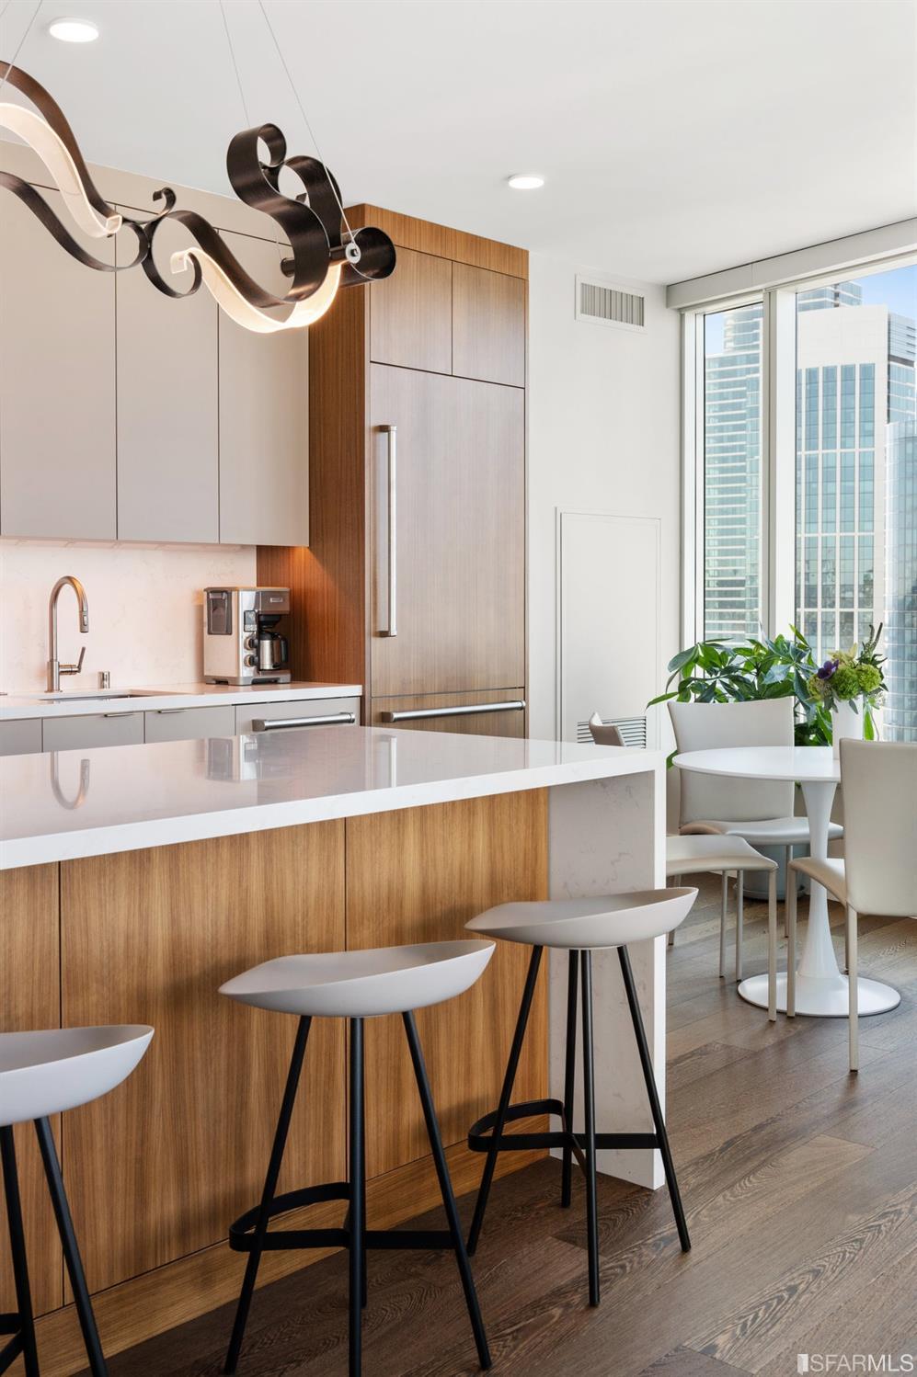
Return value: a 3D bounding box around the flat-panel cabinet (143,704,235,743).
[{"bbox_3d":[-1.144,0.430,5.131,0.600,0.750,0.385,3,4,43],"label":"flat-panel cabinet"}]

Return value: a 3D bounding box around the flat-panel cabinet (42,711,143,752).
[{"bbox_3d":[-1.405,0.447,4.851,0.600,0.750,0.382,3,4,43],"label":"flat-panel cabinet"}]

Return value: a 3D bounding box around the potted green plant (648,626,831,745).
[{"bbox_3d":[1.202,0.298,5.766,0.750,1.120,0.720,3,4,43],"label":"potted green plant"}]

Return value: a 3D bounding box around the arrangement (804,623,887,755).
[{"bbox_3d":[1.195,0.012,4.360,0.250,0.410,0.250,3,4,43],"label":"arrangement"}]

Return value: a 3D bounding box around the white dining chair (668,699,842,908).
[{"bbox_3d":[1.012,0.481,4.845,0.470,0.860,0.520,-1,3,-12],"label":"white dining chair"}]

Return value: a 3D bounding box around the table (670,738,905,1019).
[{"bbox_3d":[1.108,0.580,4.329,0.900,0.720,0.900,0,3,0],"label":"table"}]

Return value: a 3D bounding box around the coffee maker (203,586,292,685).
[{"bbox_3d":[-0.844,-0.215,5.761,0.235,0.380,0.360,-2,4,-32],"label":"coffee maker"}]

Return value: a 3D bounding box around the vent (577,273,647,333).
[{"bbox_3d":[0.711,-1.769,6.545,0.550,0.200,0.025,-3,5,-45],"label":"vent"}]

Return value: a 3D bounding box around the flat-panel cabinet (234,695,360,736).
[{"bbox_3d":[-0.805,0.408,5.494,0.600,0.750,0.608,3,4,43],"label":"flat-panel cabinet"}]

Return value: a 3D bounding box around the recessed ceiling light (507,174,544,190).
[{"bbox_3d":[0.244,-1.831,5.135,0.140,0.020,0.140,0,3,0],"label":"recessed ceiling light"}]

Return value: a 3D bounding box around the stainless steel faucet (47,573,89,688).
[{"bbox_3d":[-1.353,-0.197,5.088,0.250,0.425,0.130,3,4,43],"label":"stainless steel faucet"}]

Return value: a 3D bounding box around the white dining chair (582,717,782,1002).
[{"bbox_3d":[0.690,0.516,4.300,0.510,0.855,0.470,0,3,-1],"label":"white dining chair"}]

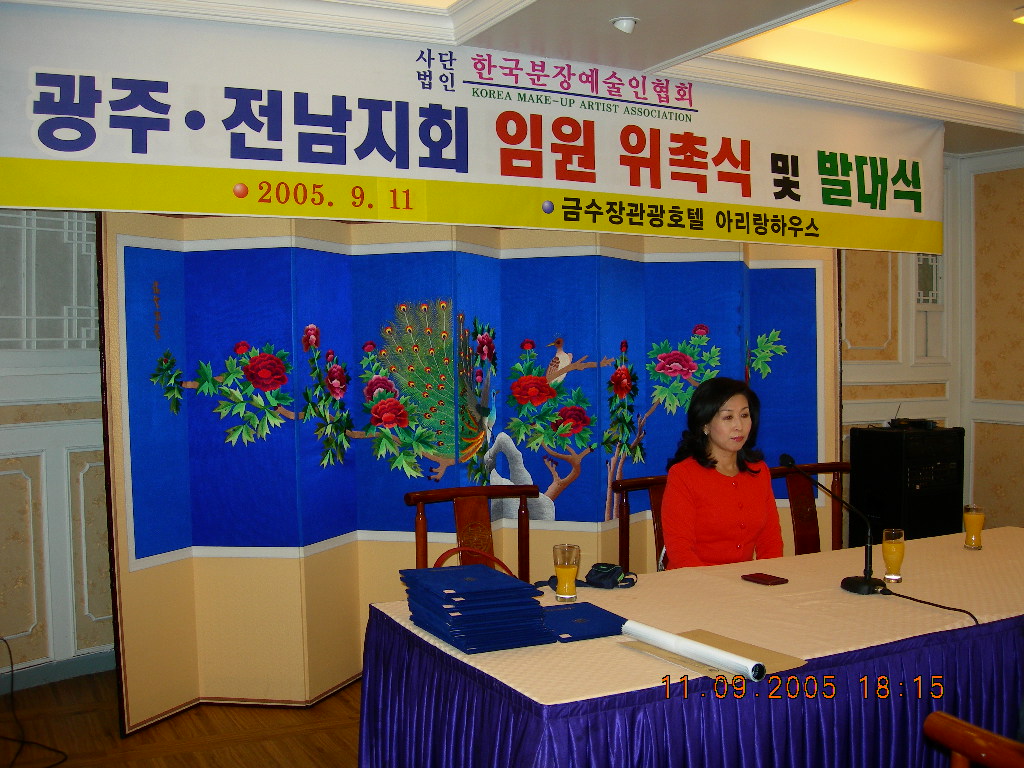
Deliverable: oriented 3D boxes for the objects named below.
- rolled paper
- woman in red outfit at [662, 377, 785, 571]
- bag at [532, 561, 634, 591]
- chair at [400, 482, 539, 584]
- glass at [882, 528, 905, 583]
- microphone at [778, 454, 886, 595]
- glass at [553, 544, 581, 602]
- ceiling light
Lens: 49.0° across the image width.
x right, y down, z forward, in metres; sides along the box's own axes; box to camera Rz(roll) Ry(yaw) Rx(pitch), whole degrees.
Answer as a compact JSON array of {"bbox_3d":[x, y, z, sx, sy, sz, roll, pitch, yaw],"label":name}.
[{"bbox_3d":[0.377,0.568,2.411,0.036,0.036,0.430,-1,2,-31],"label":"rolled paper"},{"bbox_3d":[0.790,0.632,3.586,0.460,1.300,0.720,-1,2,-27],"label":"woman in red outfit"},{"bbox_3d":[0.208,0.539,3.155,0.270,0.067,0.130,0,2,12],"label":"bag"},{"bbox_3d":[-0.026,0.824,3.524,0.500,0.940,0.520,-1,2,-23],"label":"chair"},{"bbox_3d":[1.079,0.485,3.175,0.065,0.142,0.065,-1,2,-27],"label":"glass"},{"bbox_3d":[0.910,0.381,3.186,0.345,0.360,0.125,1,2,41],"label":"microphone"},{"bbox_3d":[0.145,0.503,2.988,0.070,0.142,0.070,0,2,0],"label":"glass"},{"bbox_3d":[0.429,-1.355,4.245,0.113,0.055,0.113,0,2,0],"label":"ceiling light"}]

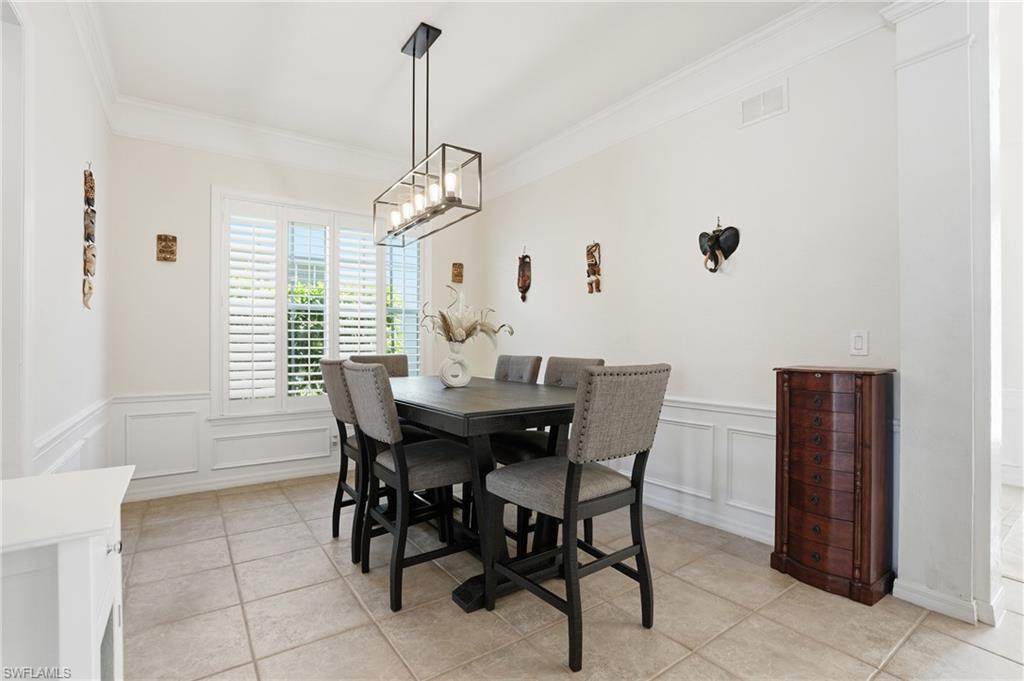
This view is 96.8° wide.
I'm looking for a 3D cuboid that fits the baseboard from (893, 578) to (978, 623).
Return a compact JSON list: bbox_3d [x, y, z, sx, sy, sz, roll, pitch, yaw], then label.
[{"bbox_3d":[1.879,1.148,2.028,0.020,0.100,0.274,1,-1,-36],"label":"baseboard"}]

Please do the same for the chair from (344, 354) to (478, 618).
[{"bbox_3d":[-0.459,0.650,2.291,0.610,1.075,0.510,1,-1,-35],"label":"chair"}]

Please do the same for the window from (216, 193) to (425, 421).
[{"bbox_3d":[-1.650,-0.286,4.199,1.812,1.784,0.100,1,-1,-36],"label":"window"}]

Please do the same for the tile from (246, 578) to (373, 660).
[{"bbox_3d":[-0.894,1.189,1.982,0.450,0.012,0.450,1,-1,-36],"label":"tile"}]

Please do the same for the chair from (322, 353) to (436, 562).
[{"bbox_3d":[-0.771,0.657,2.738,0.610,1.075,0.510,1,-1,-35],"label":"chair"}]

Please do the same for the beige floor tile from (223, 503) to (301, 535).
[{"bbox_3d":[-1.684,1.198,3.073,0.450,0.012,0.450,1,-1,-36],"label":"beige floor tile"}]

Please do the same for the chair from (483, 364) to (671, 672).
[{"bbox_3d":[0.267,0.645,1.936,0.510,1.075,0.610,1,-1,-35],"label":"chair"}]

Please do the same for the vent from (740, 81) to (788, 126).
[{"bbox_3d":[1.475,-1.388,2.678,0.015,0.192,0.285,1,-1,-35],"label":"vent"}]

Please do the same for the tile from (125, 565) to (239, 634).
[{"bbox_3d":[-1.528,1.188,2.100,0.450,0.012,0.450,1,-1,-36],"label":"tile"}]

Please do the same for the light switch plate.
[{"bbox_3d":[1.745,0.017,2.284,0.008,0.119,0.072,1,-1,-35],"label":"light switch plate"}]

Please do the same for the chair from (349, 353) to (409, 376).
[{"bbox_3d":[-0.934,0.661,3.550,0.480,1.080,0.610,1,-1,-36],"label":"chair"}]

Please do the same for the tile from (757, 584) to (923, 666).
[{"bbox_3d":[1.376,1.188,1.938,0.450,0.010,0.450,1,-1,-35],"label":"tile"}]

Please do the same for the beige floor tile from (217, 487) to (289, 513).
[{"bbox_3d":[-1.946,1.210,3.453,0.450,0.010,0.450,1,-1,-35],"label":"beige floor tile"}]

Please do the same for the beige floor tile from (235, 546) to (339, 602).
[{"bbox_3d":[-1.159,1.192,2.349,0.450,0.012,0.450,1,-1,-36],"label":"beige floor tile"}]

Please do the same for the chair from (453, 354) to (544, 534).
[{"bbox_3d":[-0.163,0.663,3.177,0.610,1.075,0.510,1,-1,-35],"label":"chair"}]

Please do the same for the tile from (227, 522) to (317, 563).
[{"bbox_3d":[-1.423,1.199,2.716,0.450,0.010,0.450,1,-1,-35],"label":"tile"}]

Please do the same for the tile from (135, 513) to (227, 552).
[{"bbox_3d":[-2.049,1.201,2.837,0.450,0.010,0.450,1,-1,-35],"label":"tile"}]

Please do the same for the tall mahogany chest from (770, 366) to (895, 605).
[{"bbox_3d":[1.585,0.668,2.282,0.300,1.040,0.445,1,-1,-35],"label":"tall mahogany chest"}]

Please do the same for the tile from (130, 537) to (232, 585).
[{"bbox_3d":[-1.791,1.191,2.467,0.450,0.012,0.450,1,-1,-36],"label":"tile"}]

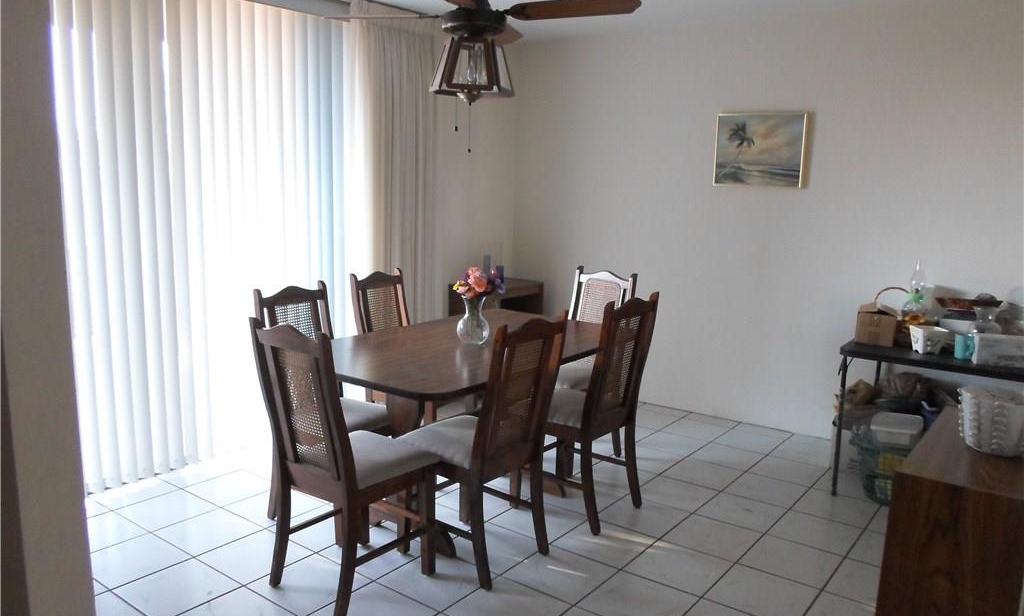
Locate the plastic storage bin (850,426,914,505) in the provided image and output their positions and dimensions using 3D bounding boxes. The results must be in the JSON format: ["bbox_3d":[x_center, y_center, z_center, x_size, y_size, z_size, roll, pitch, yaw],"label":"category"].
[{"bbox_3d":[1.808,0.755,3.522,0.361,0.279,0.328,8,12,37],"label":"plastic storage bin"}]

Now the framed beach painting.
[{"bbox_3d":[1.445,-0.927,4.328,0.535,0.436,0.029,8,12,37],"label":"framed beach painting"}]

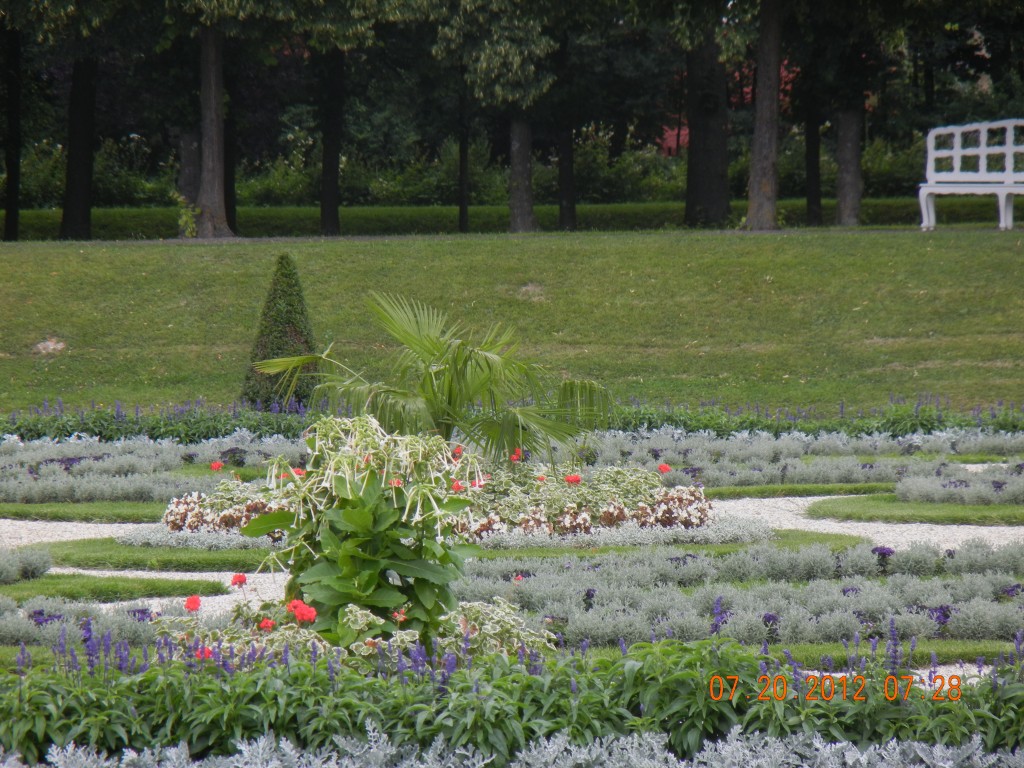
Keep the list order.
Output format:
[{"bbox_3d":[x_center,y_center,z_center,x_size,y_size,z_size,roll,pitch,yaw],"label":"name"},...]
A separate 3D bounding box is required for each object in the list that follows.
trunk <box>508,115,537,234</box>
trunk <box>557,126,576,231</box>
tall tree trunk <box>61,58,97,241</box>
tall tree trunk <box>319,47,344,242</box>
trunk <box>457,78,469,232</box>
[{"bbox_3d":[0.108,-2.169,91.000,0.267,1.230,0.267,0,1,0],"label":"trunk"},{"bbox_3d":[0.577,-2.193,94.000,0.191,1.155,0.191,0,1,0],"label":"trunk"},{"bbox_3d":[-4.386,-2.388,90.000,0.345,1.866,0.345,0,1,0],"label":"tall tree trunk"},{"bbox_3d":[-1.841,-2.458,90.500,0.235,1.927,0.235,0,1,0],"label":"tall tree trunk"},{"bbox_3d":[-0.524,-2.410,94.000,0.117,1.610,0.117,0,1,0],"label":"trunk"}]

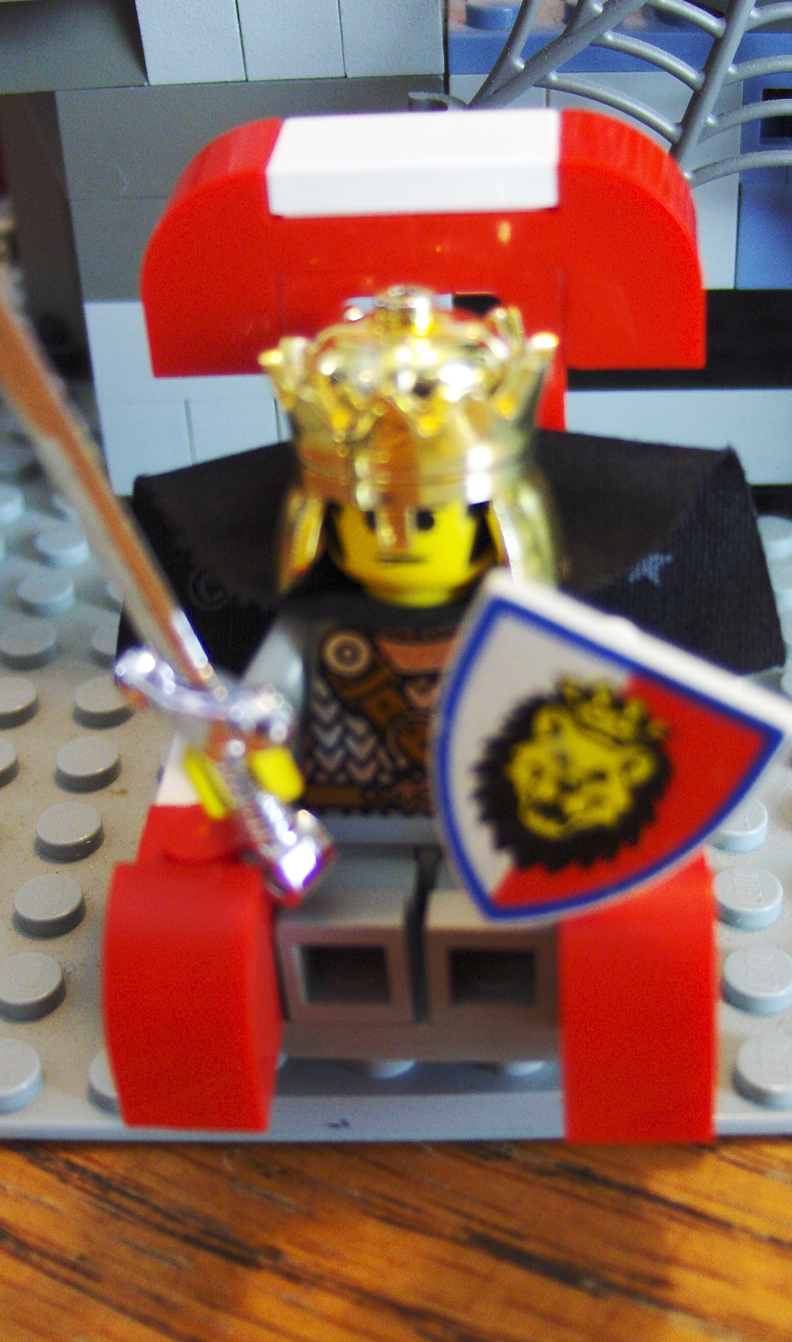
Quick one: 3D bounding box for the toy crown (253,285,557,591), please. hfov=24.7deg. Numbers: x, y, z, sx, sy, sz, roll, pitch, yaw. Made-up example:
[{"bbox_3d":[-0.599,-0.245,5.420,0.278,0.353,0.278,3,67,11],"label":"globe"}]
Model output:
[{"bbox_3d":[0.001,-0.012,0.096,0.015,0.017,0.015,3,29,11],"label":"toy crown"}]

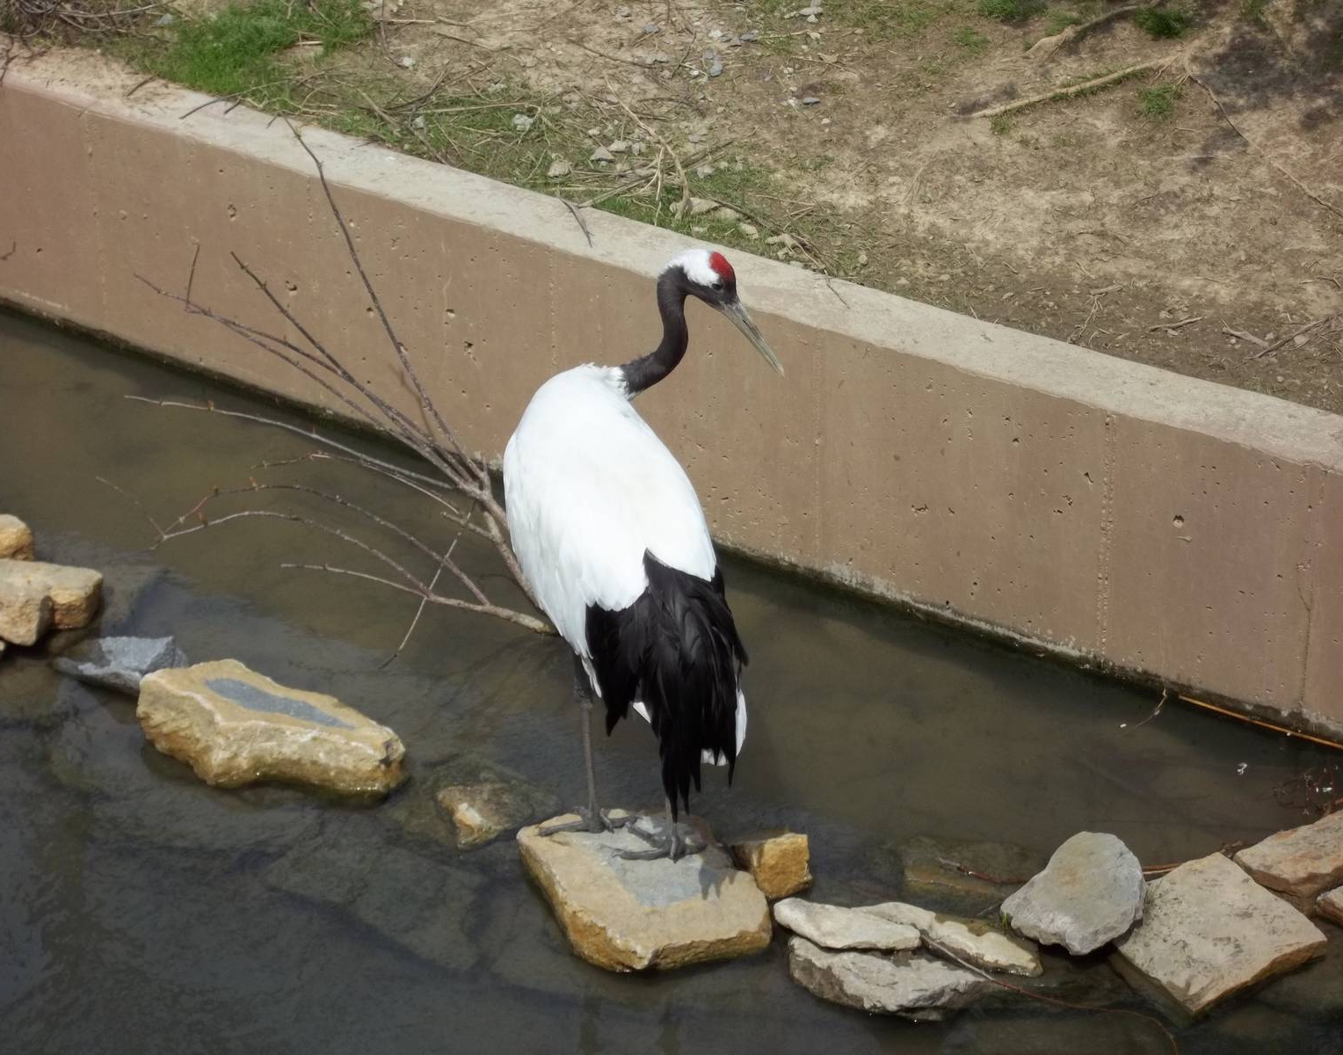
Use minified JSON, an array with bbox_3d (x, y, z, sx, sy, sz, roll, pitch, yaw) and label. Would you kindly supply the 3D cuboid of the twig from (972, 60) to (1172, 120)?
[{"bbox_3d":[0.860,-0.934,8.320,0.530,0.045,0.035,-16,32,-26],"label":"twig"}]

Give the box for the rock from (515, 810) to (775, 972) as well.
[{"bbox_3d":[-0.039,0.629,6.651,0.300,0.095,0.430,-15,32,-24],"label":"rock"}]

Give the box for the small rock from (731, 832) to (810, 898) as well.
[{"bbox_3d":[0.173,0.593,6.806,0.145,0.090,0.110,2,30,4],"label":"small rock"}]

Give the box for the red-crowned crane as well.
[{"bbox_3d":[0.000,0.085,6.571,0.480,1.080,0.600,-12,31,-19],"label":"red-crowned crane"}]

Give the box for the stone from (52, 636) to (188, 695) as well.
[{"bbox_3d":[-1.026,0.259,7.390,0.230,0.070,0.150,12,31,22],"label":"stone"}]

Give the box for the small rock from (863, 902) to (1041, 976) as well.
[{"bbox_3d":[0.476,0.695,6.640,0.300,0.065,0.120,17,34,28],"label":"small rock"}]

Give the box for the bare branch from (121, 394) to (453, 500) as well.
[{"bbox_3d":[-0.788,-0.174,7.980,0.820,0.080,0.050,14,32,26],"label":"bare branch"}]

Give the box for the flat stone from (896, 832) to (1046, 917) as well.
[{"bbox_3d":[0.521,0.604,6.779,0.240,0.060,0.140,5,29,11],"label":"flat stone"}]

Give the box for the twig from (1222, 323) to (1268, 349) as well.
[{"bbox_3d":[1.086,-0.359,7.396,0.030,0.022,0.106,-26,38,-37],"label":"twig"}]

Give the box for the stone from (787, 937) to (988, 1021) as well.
[{"bbox_3d":[0.345,0.741,6.436,0.320,0.090,0.140,8,30,16],"label":"stone"}]

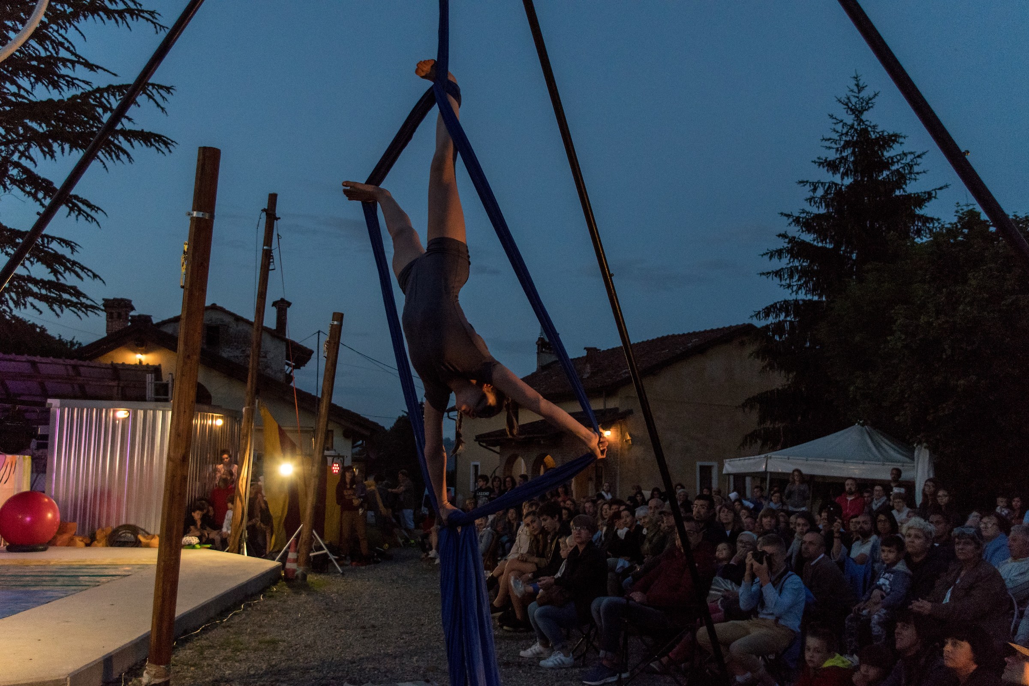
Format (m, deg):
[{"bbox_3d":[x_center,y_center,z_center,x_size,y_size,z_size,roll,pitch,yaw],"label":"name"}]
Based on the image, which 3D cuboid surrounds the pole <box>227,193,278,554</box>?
[{"bbox_3d":[-4.599,0.541,18.152,0.180,6.490,0.180,5,-6,0],"label":"pole"}]

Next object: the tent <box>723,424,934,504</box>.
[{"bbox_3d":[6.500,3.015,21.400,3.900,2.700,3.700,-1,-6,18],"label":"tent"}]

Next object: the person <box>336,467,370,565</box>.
[{"bbox_3d":[-2.776,2.980,17.821,0.560,1.631,0.420,2,-6,-6],"label":"person"}]

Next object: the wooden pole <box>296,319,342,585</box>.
[{"bbox_3d":[-2.959,1.545,15.751,0.170,4.051,0.170,7,-6,0],"label":"wooden pole"}]

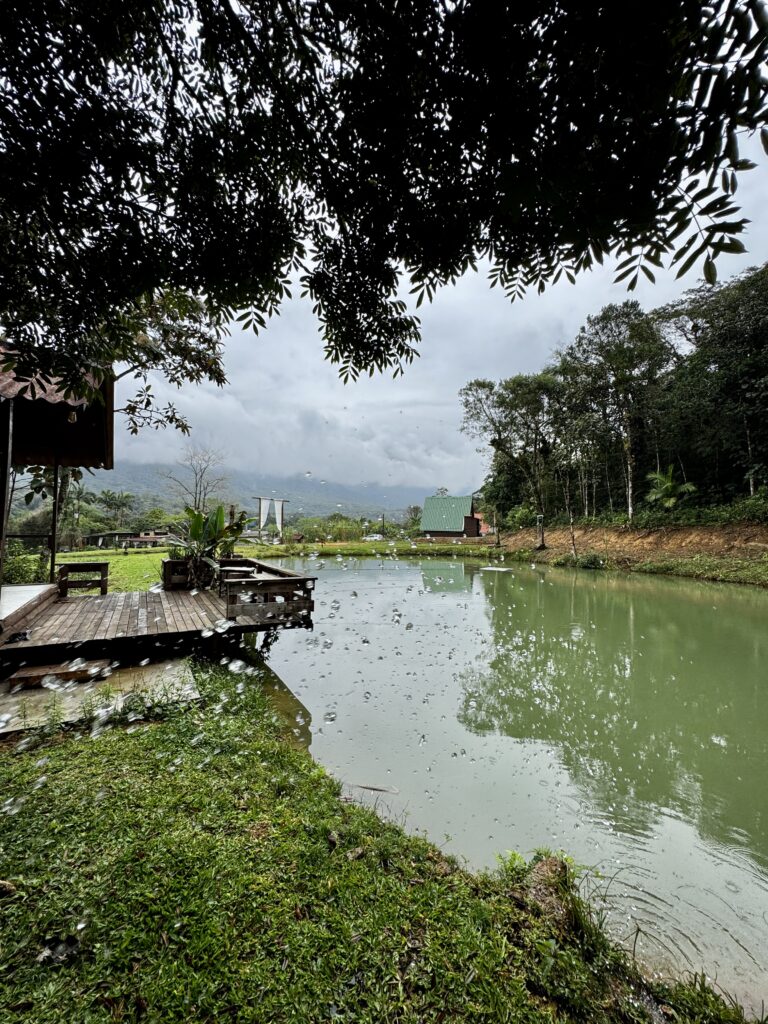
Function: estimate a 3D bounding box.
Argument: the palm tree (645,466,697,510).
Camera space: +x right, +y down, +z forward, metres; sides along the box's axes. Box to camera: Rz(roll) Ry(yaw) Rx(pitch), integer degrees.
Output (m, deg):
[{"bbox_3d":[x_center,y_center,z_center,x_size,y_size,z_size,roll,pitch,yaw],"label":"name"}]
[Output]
[{"bbox_3d":[18.680,-1.206,27.000,3.000,3.500,2.900,-1,-3,35],"label":"palm tree"}]

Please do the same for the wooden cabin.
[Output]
[{"bbox_3d":[9.563,0.724,60.000,8.300,6.000,6.200,0,-3,20],"label":"wooden cabin"}]

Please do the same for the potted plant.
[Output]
[{"bbox_3d":[-3.430,0.675,8.100,1.500,1.620,1.300,2,-3,-23],"label":"potted plant"}]

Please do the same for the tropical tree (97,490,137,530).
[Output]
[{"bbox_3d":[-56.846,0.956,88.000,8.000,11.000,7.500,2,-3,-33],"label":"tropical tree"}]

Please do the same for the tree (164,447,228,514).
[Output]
[{"bbox_3d":[-21.734,-1.913,48.000,7.100,11.300,6.800,2,-3,-24],"label":"tree"}]

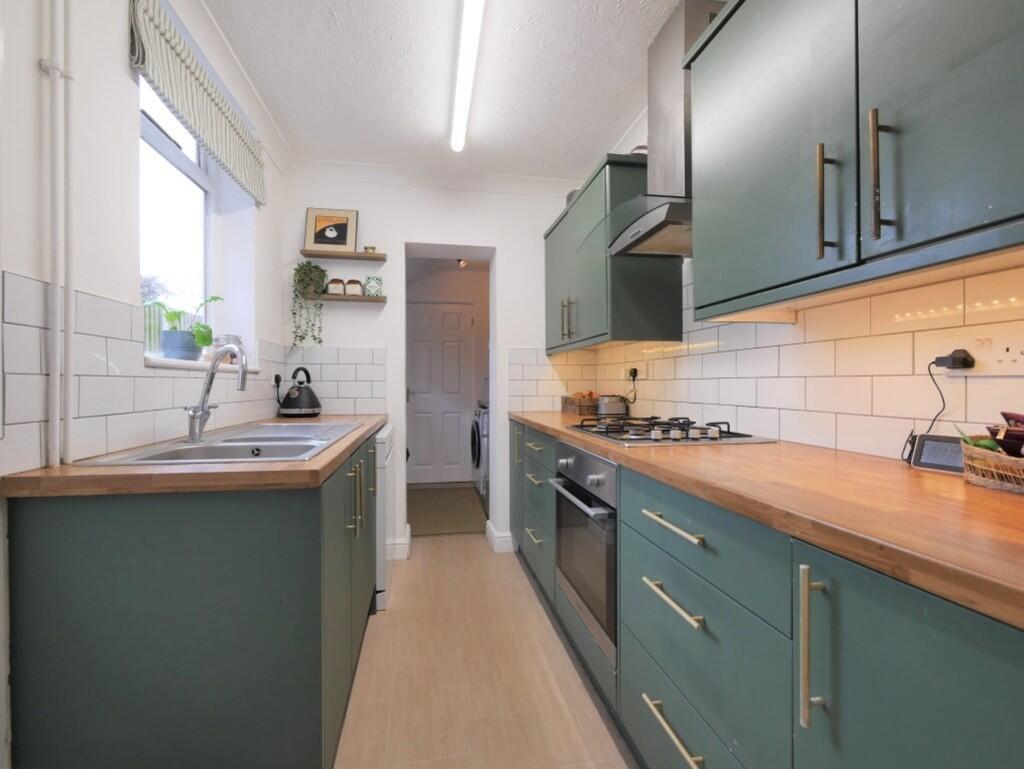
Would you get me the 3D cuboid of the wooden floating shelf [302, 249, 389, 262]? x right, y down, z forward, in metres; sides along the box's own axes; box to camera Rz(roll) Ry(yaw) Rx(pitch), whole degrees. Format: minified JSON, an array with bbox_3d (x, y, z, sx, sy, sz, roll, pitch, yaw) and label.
[{"bbox_3d":[-0.983,-0.759,2.448,0.465,0.025,0.105,0,0,-12],"label":"wooden floating shelf"}]

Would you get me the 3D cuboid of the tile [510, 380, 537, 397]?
[{"bbox_3d":[0.074,0.025,2.728,0.183,0.100,0.010,0,0,-12],"label":"tile"}]

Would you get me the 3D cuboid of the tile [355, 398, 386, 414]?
[{"bbox_3d":[-0.862,0.137,2.533,0.175,0.100,0.010,0,0,-12],"label":"tile"}]

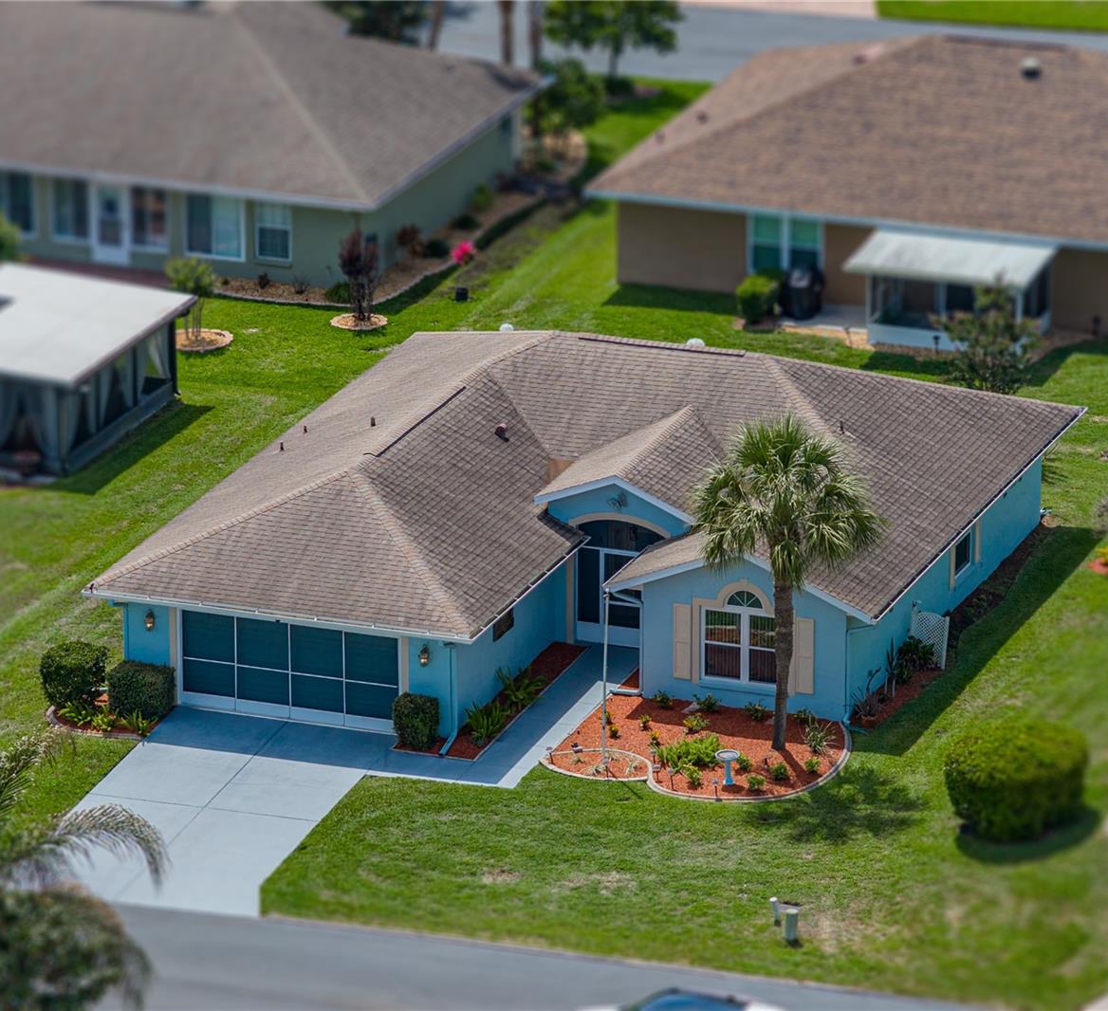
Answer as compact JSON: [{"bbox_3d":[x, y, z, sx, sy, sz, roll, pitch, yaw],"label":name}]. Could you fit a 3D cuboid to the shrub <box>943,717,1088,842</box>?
[{"bbox_3d":[8.999,5.269,137.954,2.800,1.800,2.800,0,19,0],"label":"shrub"}]

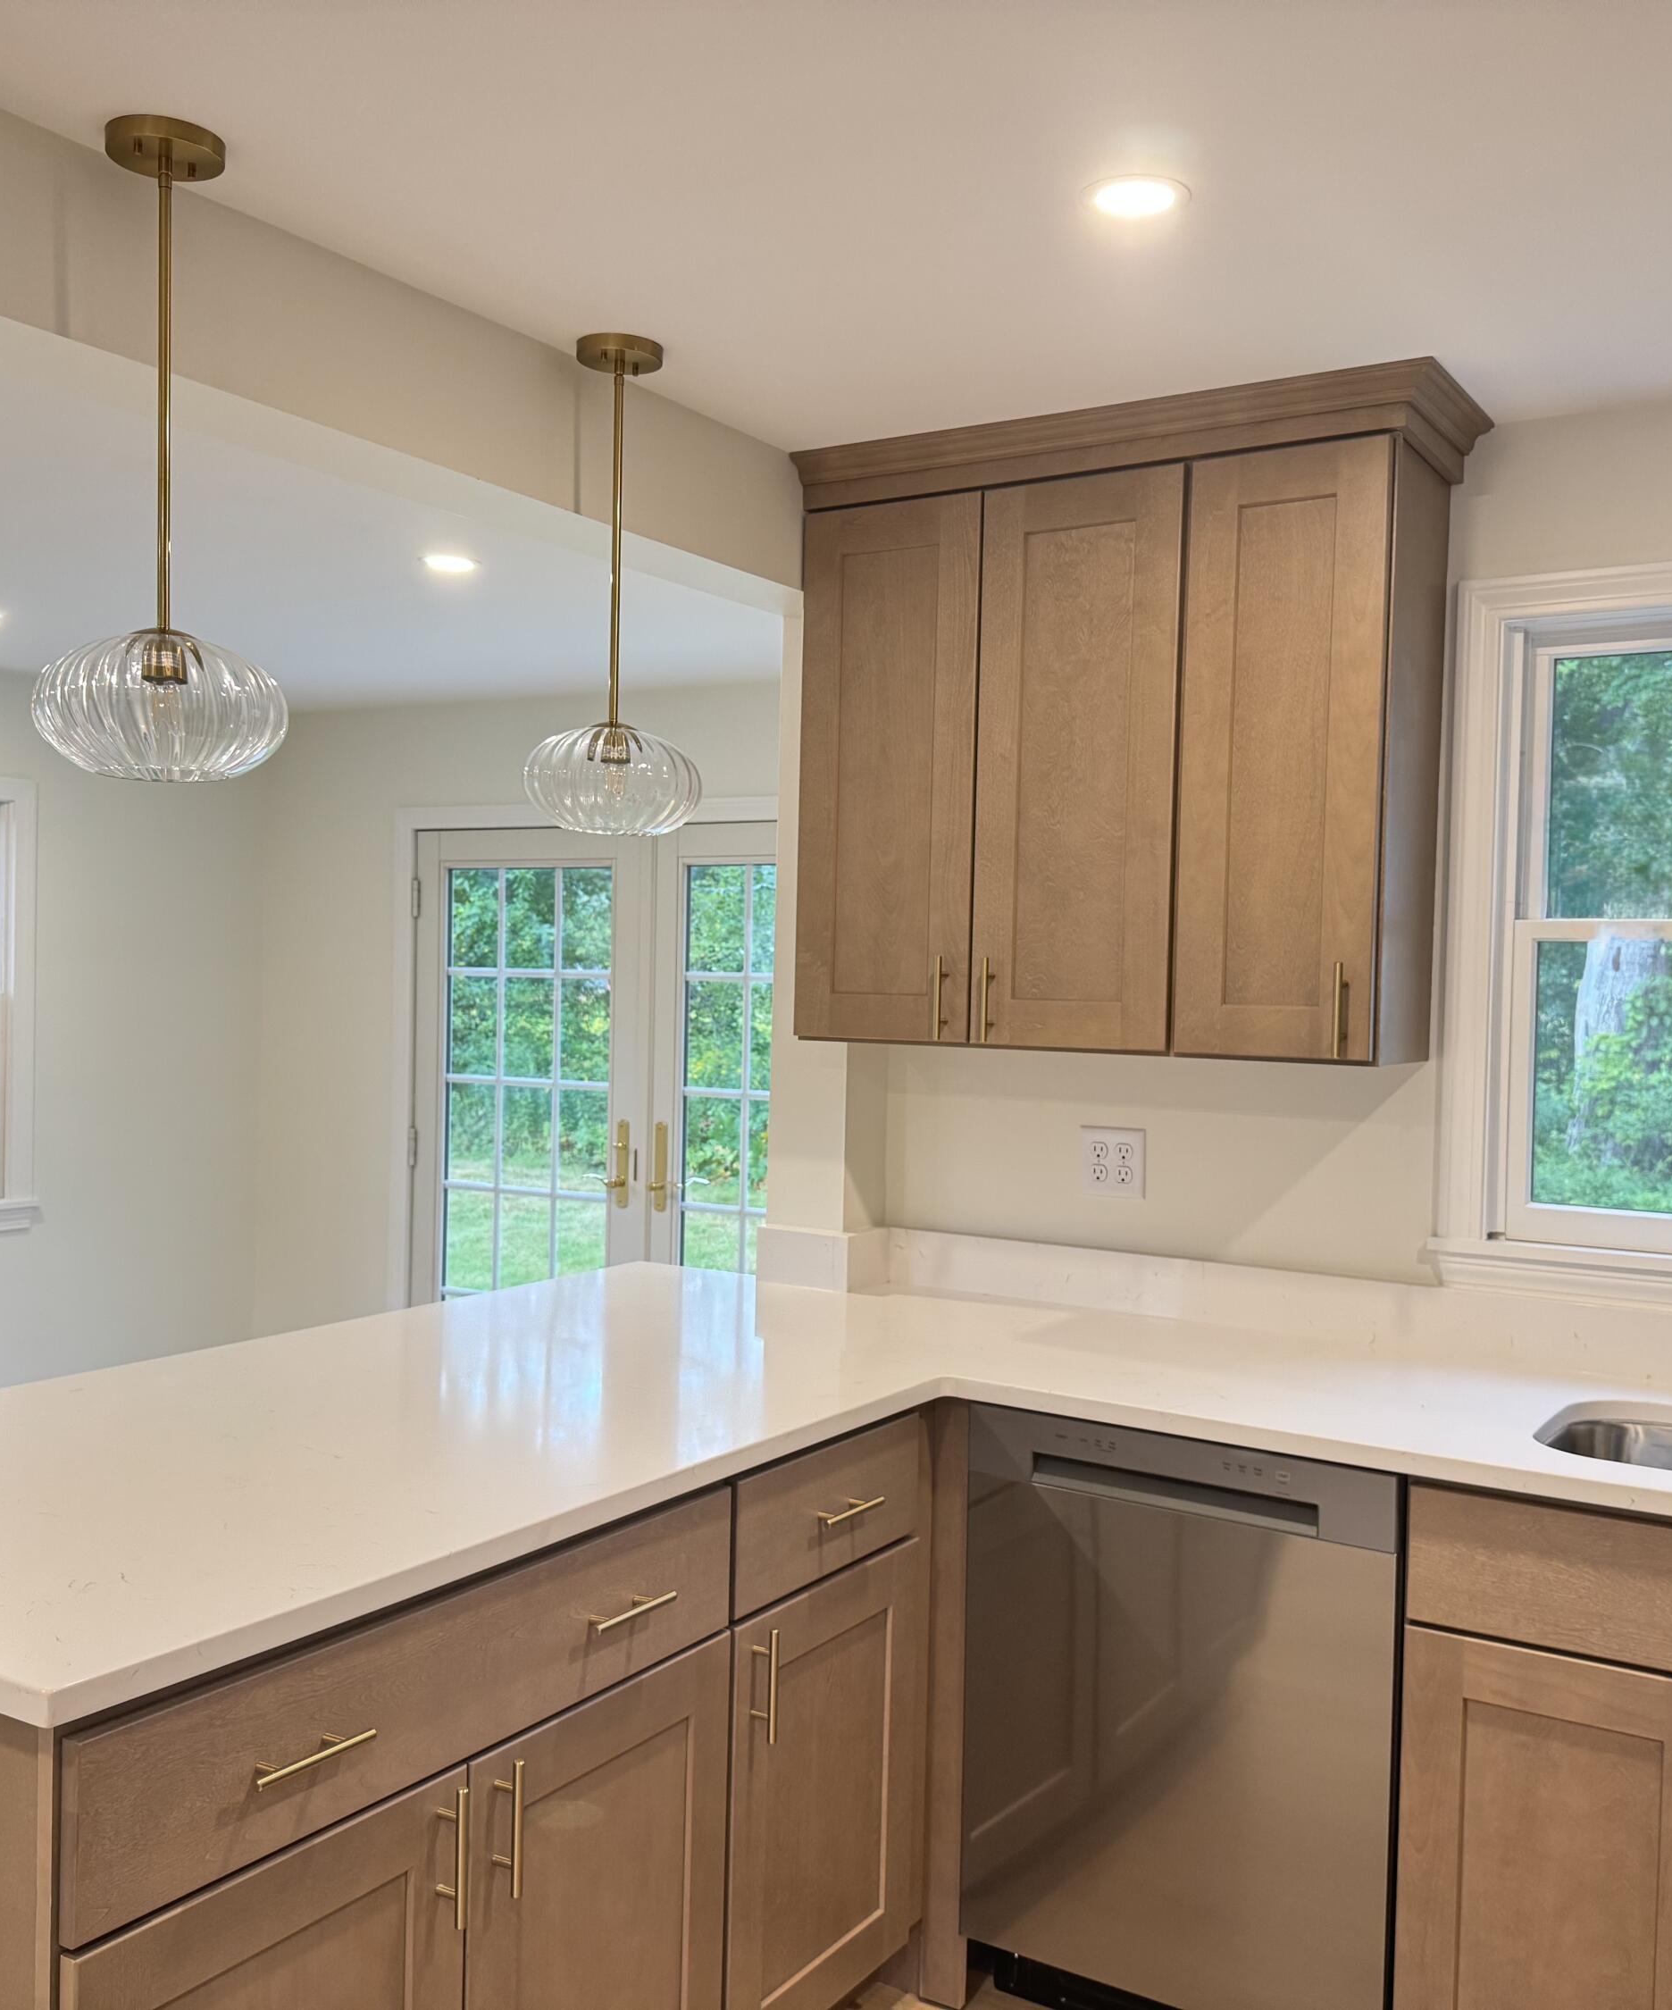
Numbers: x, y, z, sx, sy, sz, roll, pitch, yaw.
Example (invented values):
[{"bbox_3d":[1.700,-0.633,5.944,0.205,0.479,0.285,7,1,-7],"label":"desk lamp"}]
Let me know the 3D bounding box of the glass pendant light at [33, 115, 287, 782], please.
[{"bbox_3d":[-0.719,-0.583,1.986,0.253,0.674,0.253,2,1,32],"label":"glass pendant light"}]

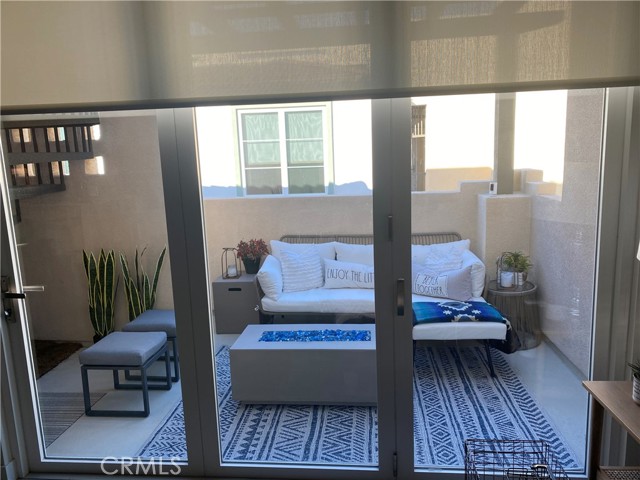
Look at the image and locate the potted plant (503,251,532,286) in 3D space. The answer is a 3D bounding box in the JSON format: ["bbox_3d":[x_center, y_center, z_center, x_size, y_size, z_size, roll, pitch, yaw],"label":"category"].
[{"bbox_3d":[1.730,0.248,4.215,0.250,0.298,0.250,-1,9,6],"label":"potted plant"}]

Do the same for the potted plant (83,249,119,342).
[{"bbox_3d":[-1.989,0.542,4.377,0.290,0.910,0.260,-1,9,6],"label":"potted plant"}]

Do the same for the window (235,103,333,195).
[{"bbox_3d":[-0.464,-1.197,6.568,1.280,1.180,0.120,-1,9,6],"label":"window"}]

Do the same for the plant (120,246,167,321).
[{"bbox_3d":[-1.585,0.528,4.335,0.360,0.910,0.300,-1,9,6],"label":"plant"}]

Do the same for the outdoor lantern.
[{"bbox_3d":[-0.906,0.233,4.884,0.190,0.297,0.180,-1,9,6],"label":"outdoor lantern"}]

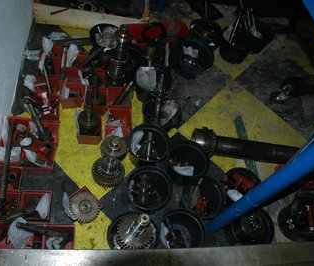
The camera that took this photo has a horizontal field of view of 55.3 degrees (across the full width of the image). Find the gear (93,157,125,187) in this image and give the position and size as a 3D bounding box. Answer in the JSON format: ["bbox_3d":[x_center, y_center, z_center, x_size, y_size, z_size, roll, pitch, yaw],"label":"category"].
[{"bbox_3d":[-0.228,0.184,1.442,0.163,0.090,0.163,7,57,-10],"label":"gear"}]

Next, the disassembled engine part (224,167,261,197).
[{"bbox_3d":[0.391,0.286,1.497,0.193,0.152,0.193,7,57,-10],"label":"disassembled engine part"}]

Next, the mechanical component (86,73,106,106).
[{"bbox_3d":[-0.321,-0.236,1.595,0.110,0.207,0.110,7,57,-10],"label":"mechanical component"}]

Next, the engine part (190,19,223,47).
[{"bbox_3d":[0.461,-0.960,2.953,0.300,0.220,0.300,4,60,-8],"label":"engine part"}]

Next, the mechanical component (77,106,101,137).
[{"bbox_3d":[-0.321,-0.057,1.444,0.104,0.279,0.104,7,57,-12],"label":"mechanical component"}]

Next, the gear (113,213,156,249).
[{"bbox_3d":[-0.118,0.573,1.729,0.220,0.380,0.220,6,59,-10],"label":"gear"}]

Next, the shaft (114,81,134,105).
[{"bbox_3d":[-0.184,-0.226,1.682,0.028,0.152,0.028,33,9,-41],"label":"shaft"}]

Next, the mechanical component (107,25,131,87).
[{"bbox_3d":[-0.305,-0.569,2.391,0.170,0.580,0.170,6,59,-11],"label":"mechanical component"}]

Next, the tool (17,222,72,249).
[{"bbox_3d":[-0.685,0.606,1.825,0.360,0.120,0.120,24,56,-24],"label":"tool"}]

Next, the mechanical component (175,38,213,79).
[{"bbox_3d":[0.207,-0.449,1.919,0.269,0.145,0.269,7,57,-10],"label":"mechanical component"}]

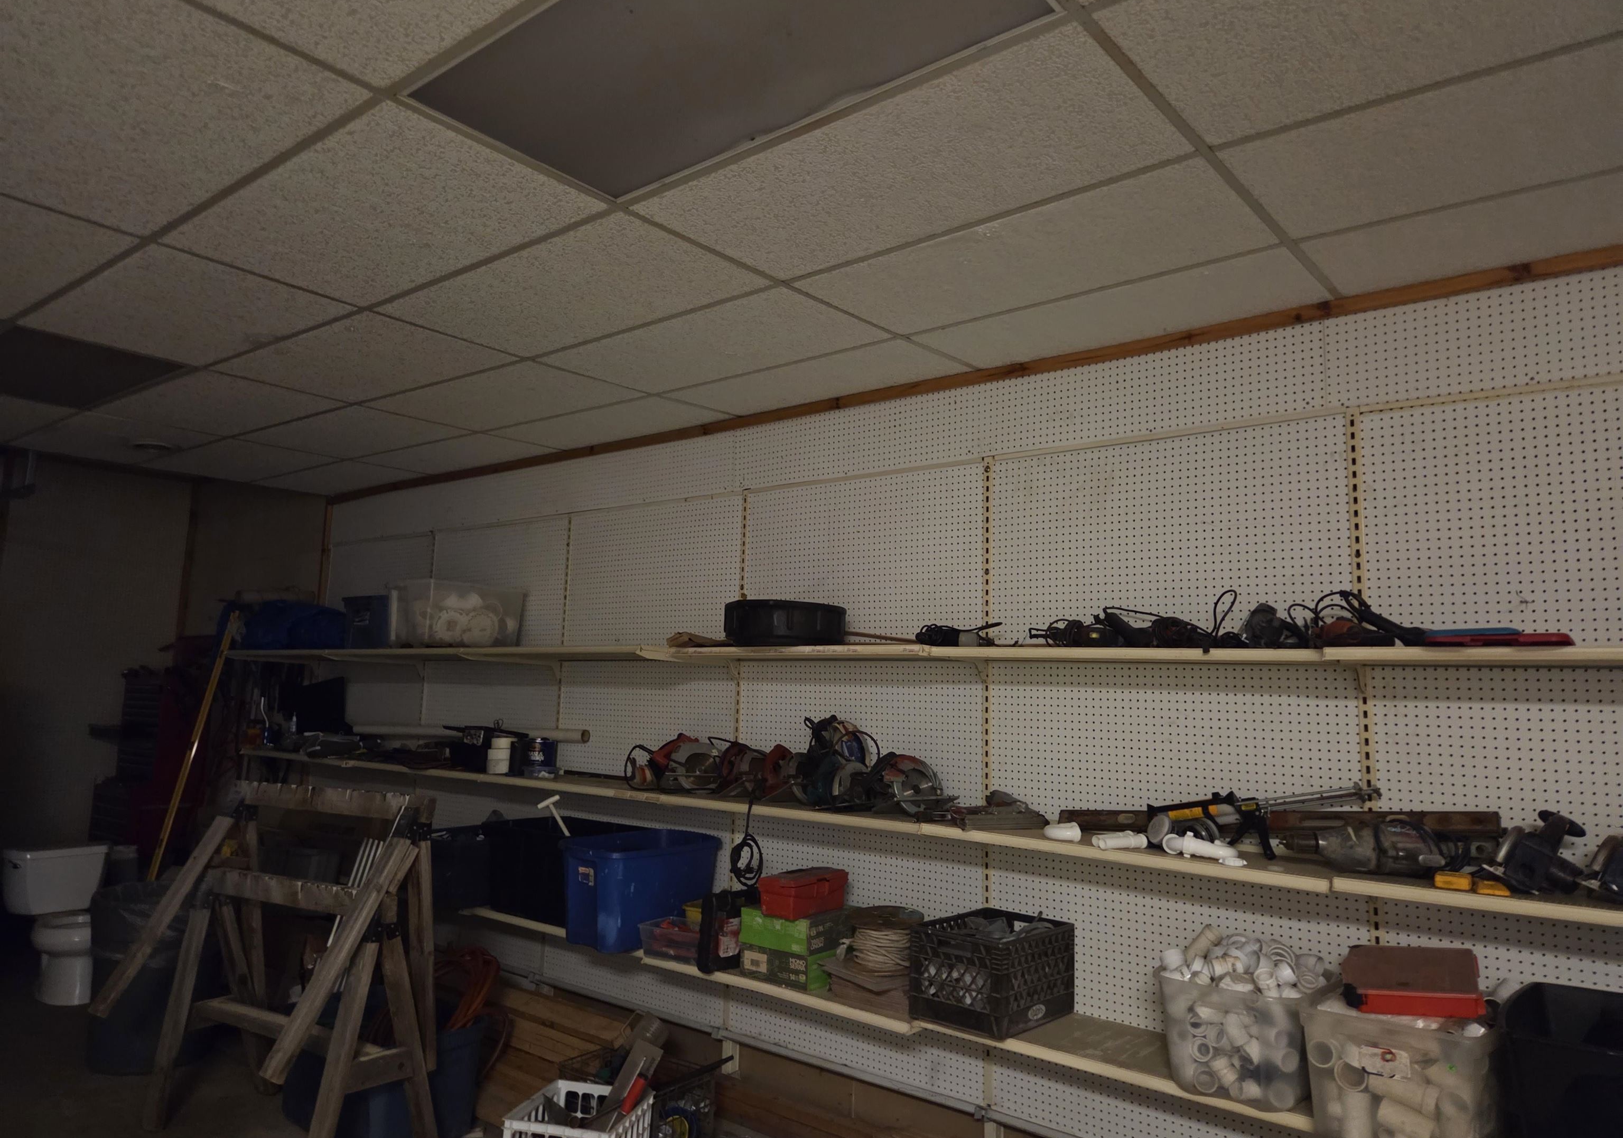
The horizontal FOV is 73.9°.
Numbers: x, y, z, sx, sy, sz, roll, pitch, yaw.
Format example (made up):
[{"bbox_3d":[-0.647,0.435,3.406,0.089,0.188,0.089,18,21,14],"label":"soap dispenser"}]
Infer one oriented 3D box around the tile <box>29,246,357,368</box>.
[{"bbox_3d":[-2.096,-0.849,3.581,1.205,0.020,0.598,-4,-8,39],"label":"tile"}]

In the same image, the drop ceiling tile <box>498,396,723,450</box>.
[{"bbox_3d":[-0.950,-0.671,4.959,1.205,0.020,0.497,-4,-8,39],"label":"drop ceiling tile"}]

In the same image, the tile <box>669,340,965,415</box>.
[{"bbox_3d":[-0.009,-0.720,4.153,1.207,0.018,0.501,-4,-8,39],"label":"tile"}]

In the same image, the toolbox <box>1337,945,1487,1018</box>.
[{"bbox_3d":[1.473,1.011,2.643,0.285,0.057,0.215,-9,8,29],"label":"toolbox"}]

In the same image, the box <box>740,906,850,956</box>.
[{"bbox_3d":[-0.045,1.300,3.931,0.305,0.118,0.305,-3,-8,36],"label":"box"}]

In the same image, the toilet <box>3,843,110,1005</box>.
[{"bbox_3d":[-3.761,1.797,5.466,0.680,0.740,0.440,-4,-8,39],"label":"toilet"}]

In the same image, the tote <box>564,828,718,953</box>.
[{"bbox_3d":[-0.715,1.324,4.462,0.420,0.395,0.585,-5,-9,43],"label":"tote"}]

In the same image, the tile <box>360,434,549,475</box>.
[{"bbox_3d":[-1.895,-0.601,5.694,1.207,0.018,0.501,-4,-8,39],"label":"tile"}]

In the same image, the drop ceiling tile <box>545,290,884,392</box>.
[{"bbox_3d":[-0.365,-0.774,3.722,1.207,0.018,0.600,-4,-8,39],"label":"drop ceiling tile"}]

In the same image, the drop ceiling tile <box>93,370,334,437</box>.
[{"bbox_3d":[-2.657,-0.736,4.817,1.205,0.020,0.598,-4,-8,39],"label":"drop ceiling tile"}]

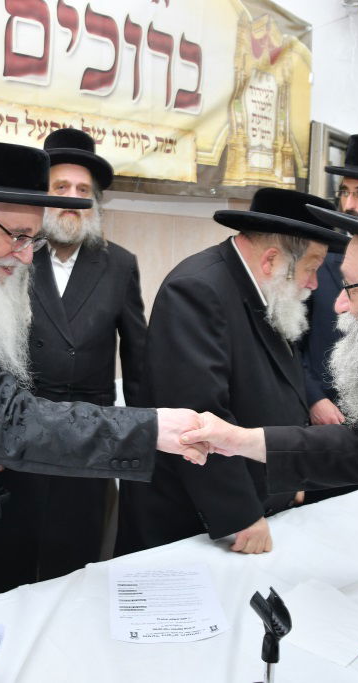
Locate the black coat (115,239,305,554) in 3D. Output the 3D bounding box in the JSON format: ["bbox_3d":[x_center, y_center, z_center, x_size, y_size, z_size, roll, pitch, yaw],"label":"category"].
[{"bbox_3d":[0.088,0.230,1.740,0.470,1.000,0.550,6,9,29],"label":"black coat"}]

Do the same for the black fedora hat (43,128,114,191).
[{"bbox_3d":[-0.358,-0.600,2.240,0.300,0.135,0.345,-1,-5,-12],"label":"black fedora hat"}]

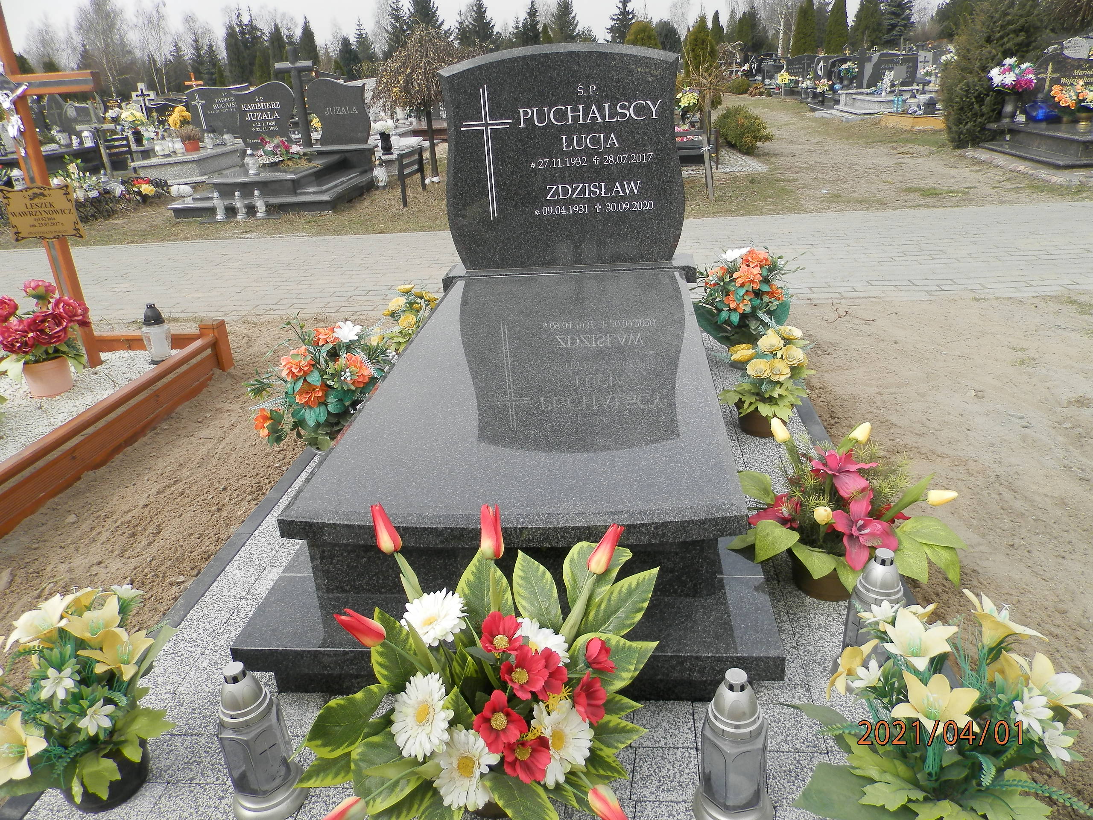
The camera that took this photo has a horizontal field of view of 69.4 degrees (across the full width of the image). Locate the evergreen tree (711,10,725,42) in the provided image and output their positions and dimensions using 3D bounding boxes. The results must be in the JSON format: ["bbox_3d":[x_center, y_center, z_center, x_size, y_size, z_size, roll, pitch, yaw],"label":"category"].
[{"bbox_3d":[8.893,-18.829,41.022,0.888,3.436,0.888,-1,23,7],"label":"evergreen tree"}]

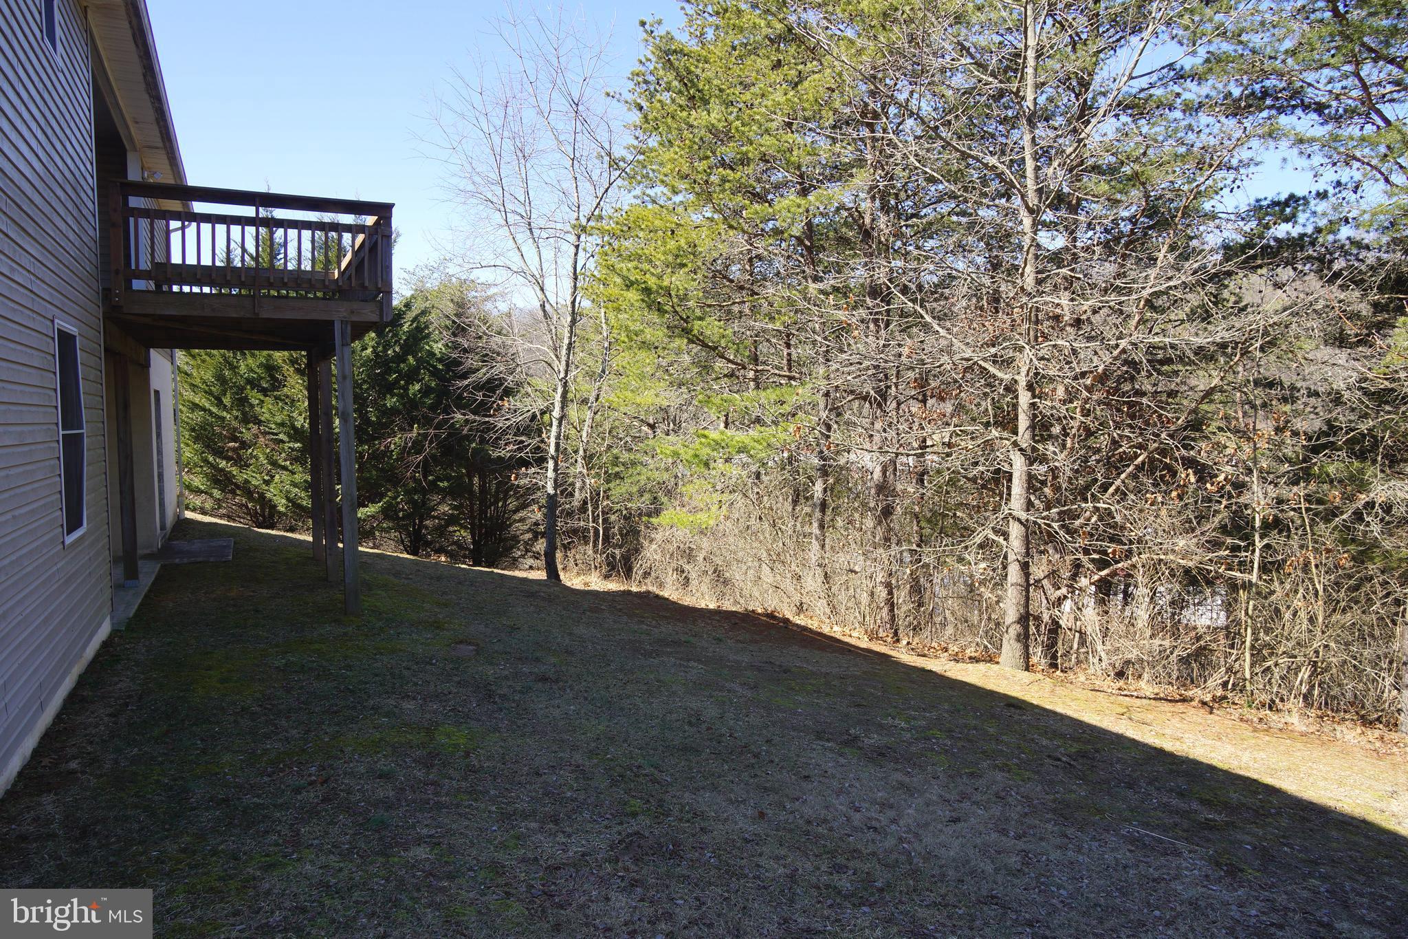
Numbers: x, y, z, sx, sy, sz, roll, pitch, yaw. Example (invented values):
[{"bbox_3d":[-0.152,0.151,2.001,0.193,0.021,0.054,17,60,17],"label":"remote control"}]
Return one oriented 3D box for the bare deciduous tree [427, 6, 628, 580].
[{"bbox_3d":[-2.591,-2.533,13.777,2.939,8.360,2.939,-1,3,0],"label":"bare deciduous tree"}]

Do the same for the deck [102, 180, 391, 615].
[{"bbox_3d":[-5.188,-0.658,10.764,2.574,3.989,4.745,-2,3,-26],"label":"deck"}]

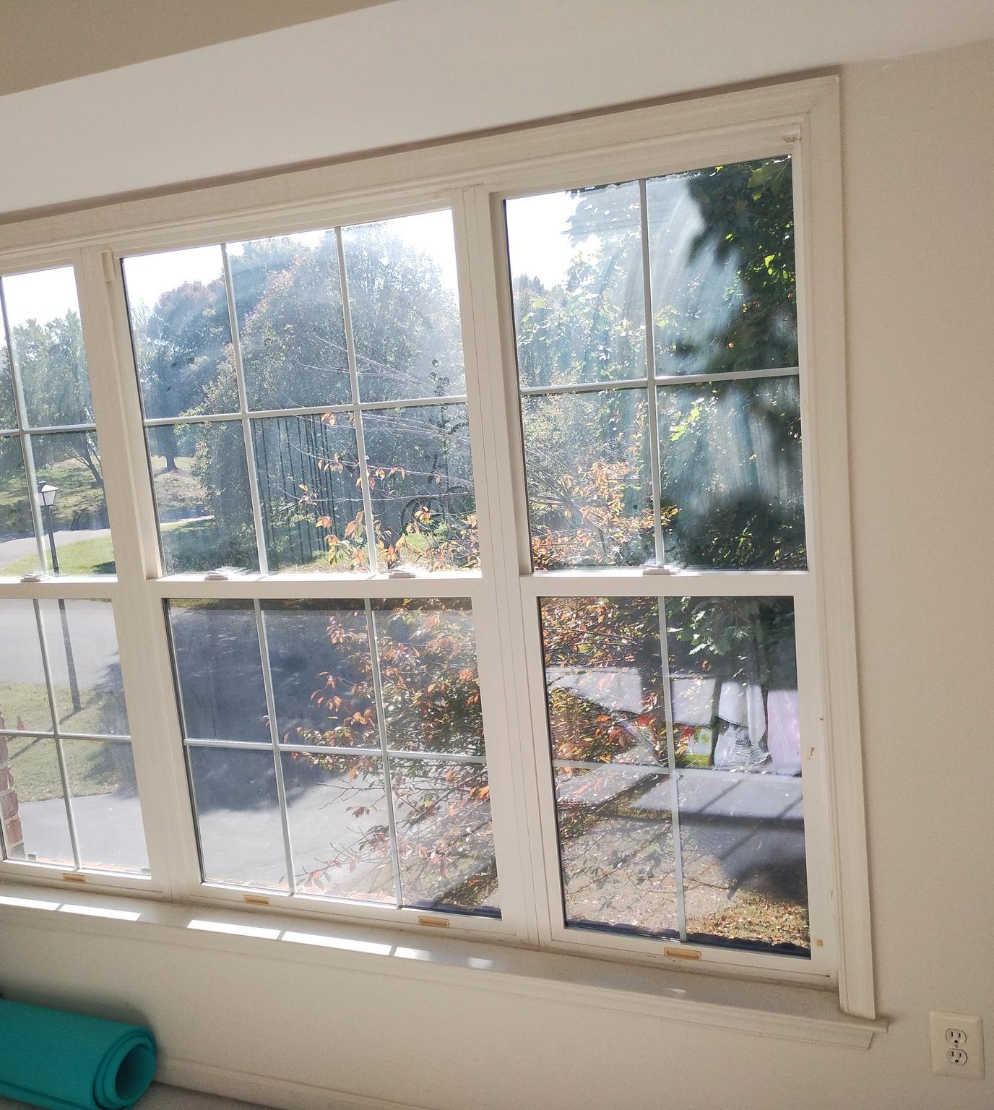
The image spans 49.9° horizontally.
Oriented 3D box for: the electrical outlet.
[{"bbox_3d":[0.830,0.885,1.925,0.085,0.127,0.010,-1,9,22],"label":"electrical outlet"}]

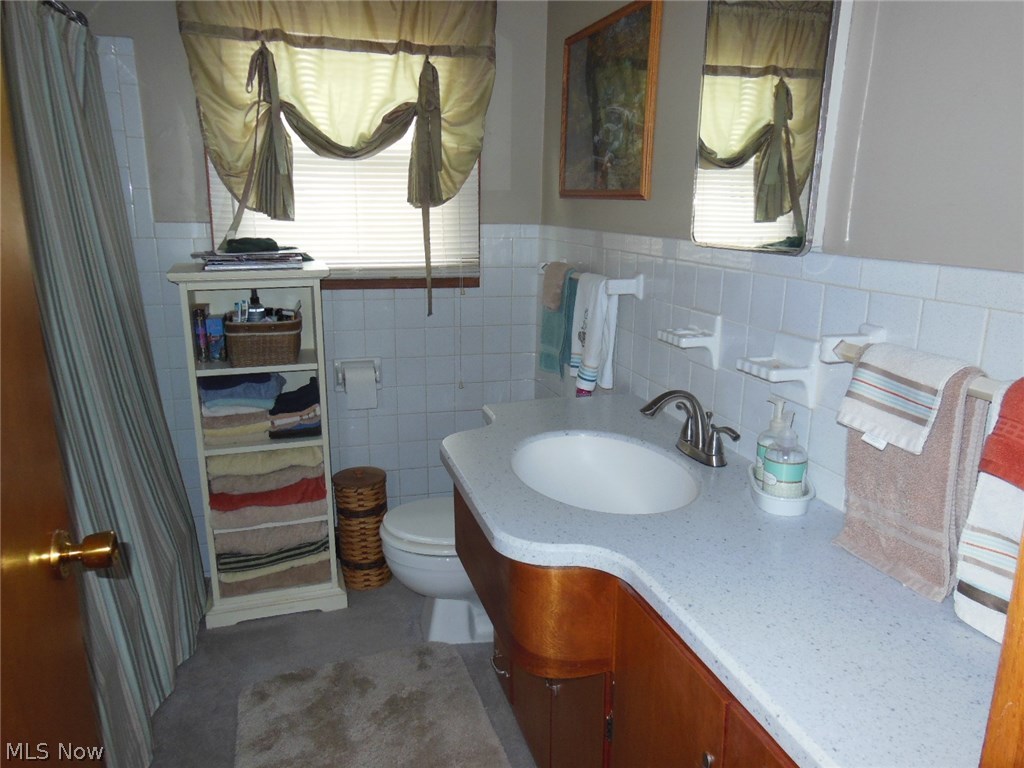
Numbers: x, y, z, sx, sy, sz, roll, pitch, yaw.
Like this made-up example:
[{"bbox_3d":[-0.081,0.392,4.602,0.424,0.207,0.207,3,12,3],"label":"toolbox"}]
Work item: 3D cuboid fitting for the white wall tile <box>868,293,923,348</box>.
[{"bbox_3d":[0.600,-0.084,1.161,0.009,0.108,0.108,-3,14,-16],"label":"white wall tile"}]

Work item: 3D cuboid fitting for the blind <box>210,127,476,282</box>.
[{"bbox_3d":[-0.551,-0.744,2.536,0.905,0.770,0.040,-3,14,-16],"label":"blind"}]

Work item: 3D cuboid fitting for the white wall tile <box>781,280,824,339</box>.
[{"bbox_3d":[0.543,-0.136,1.377,0.010,0.108,0.108,-3,14,-16],"label":"white wall tile"}]

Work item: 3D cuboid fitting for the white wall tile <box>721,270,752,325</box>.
[{"bbox_3d":[0.479,-0.186,1.569,0.009,0.108,0.108,-3,14,-16],"label":"white wall tile"}]

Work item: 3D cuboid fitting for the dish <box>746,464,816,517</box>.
[{"bbox_3d":[0.490,0.190,1.350,0.107,0.037,0.187,4,14,12],"label":"dish"}]

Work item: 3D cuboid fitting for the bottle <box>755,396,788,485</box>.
[{"bbox_3d":[0.497,0.105,1.378,0.073,0.163,0.072,0,14,-4],"label":"bottle"}]

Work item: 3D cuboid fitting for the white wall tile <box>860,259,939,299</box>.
[{"bbox_3d":[0.600,-0.164,1.143,0.010,0.049,0.152,-3,14,-16],"label":"white wall tile"}]

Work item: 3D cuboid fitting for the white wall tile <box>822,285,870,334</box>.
[{"bbox_3d":[0.574,-0.111,1.276,0.010,0.108,0.108,-3,14,-16],"label":"white wall tile"}]

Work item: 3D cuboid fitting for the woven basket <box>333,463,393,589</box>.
[{"bbox_3d":[-0.539,0.521,2.680,0.185,0.405,0.185,-3,14,-16],"label":"woven basket"}]

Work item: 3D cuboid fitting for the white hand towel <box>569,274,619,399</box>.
[{"bbox_3d":[0.227,-0.150,2.111,0.085,0.305,0.215,-3,14,-16],"label":"white hand towel"}]

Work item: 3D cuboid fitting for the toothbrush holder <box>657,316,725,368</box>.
[{"bbox_3d":[0.396,-0.102,1.687,0.097,0.120,0.130,-3,14,-16],"label":"toothbrush holder"}]

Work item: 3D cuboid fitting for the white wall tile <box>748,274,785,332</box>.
[{"bbox_3d":[0.509,-0.161,1.467,0.009,0.108,0.108,-3,14,-16],"label":"white wall tile"}]

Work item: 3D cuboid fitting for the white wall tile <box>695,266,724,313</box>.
[{"bbox_3d":[0.448,-0.212,1.671,0.009,0.108,0.108,-3,14,-16],"label":"white wall tile"}]

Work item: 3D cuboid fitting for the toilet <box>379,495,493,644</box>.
[{"bbox_3d":[-0.095,0.469,2.405,0.670,0.680,0.430,-3,14,-16],"label":"toilet"}]

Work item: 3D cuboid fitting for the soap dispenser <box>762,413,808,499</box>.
[{"bbox_3d":[0.485,0.123,1.310,0.073,0.161,0.072,-6,15,-25],"label":"soap dispenser"}]

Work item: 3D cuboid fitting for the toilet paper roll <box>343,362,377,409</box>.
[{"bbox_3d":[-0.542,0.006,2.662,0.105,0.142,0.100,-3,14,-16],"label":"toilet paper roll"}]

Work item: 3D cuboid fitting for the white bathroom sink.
[{"bbox_3d":[0.183,0.236,1.512,0.365,0.150,0.495,-3,14,-16],"label":"white bathroom sink"}]

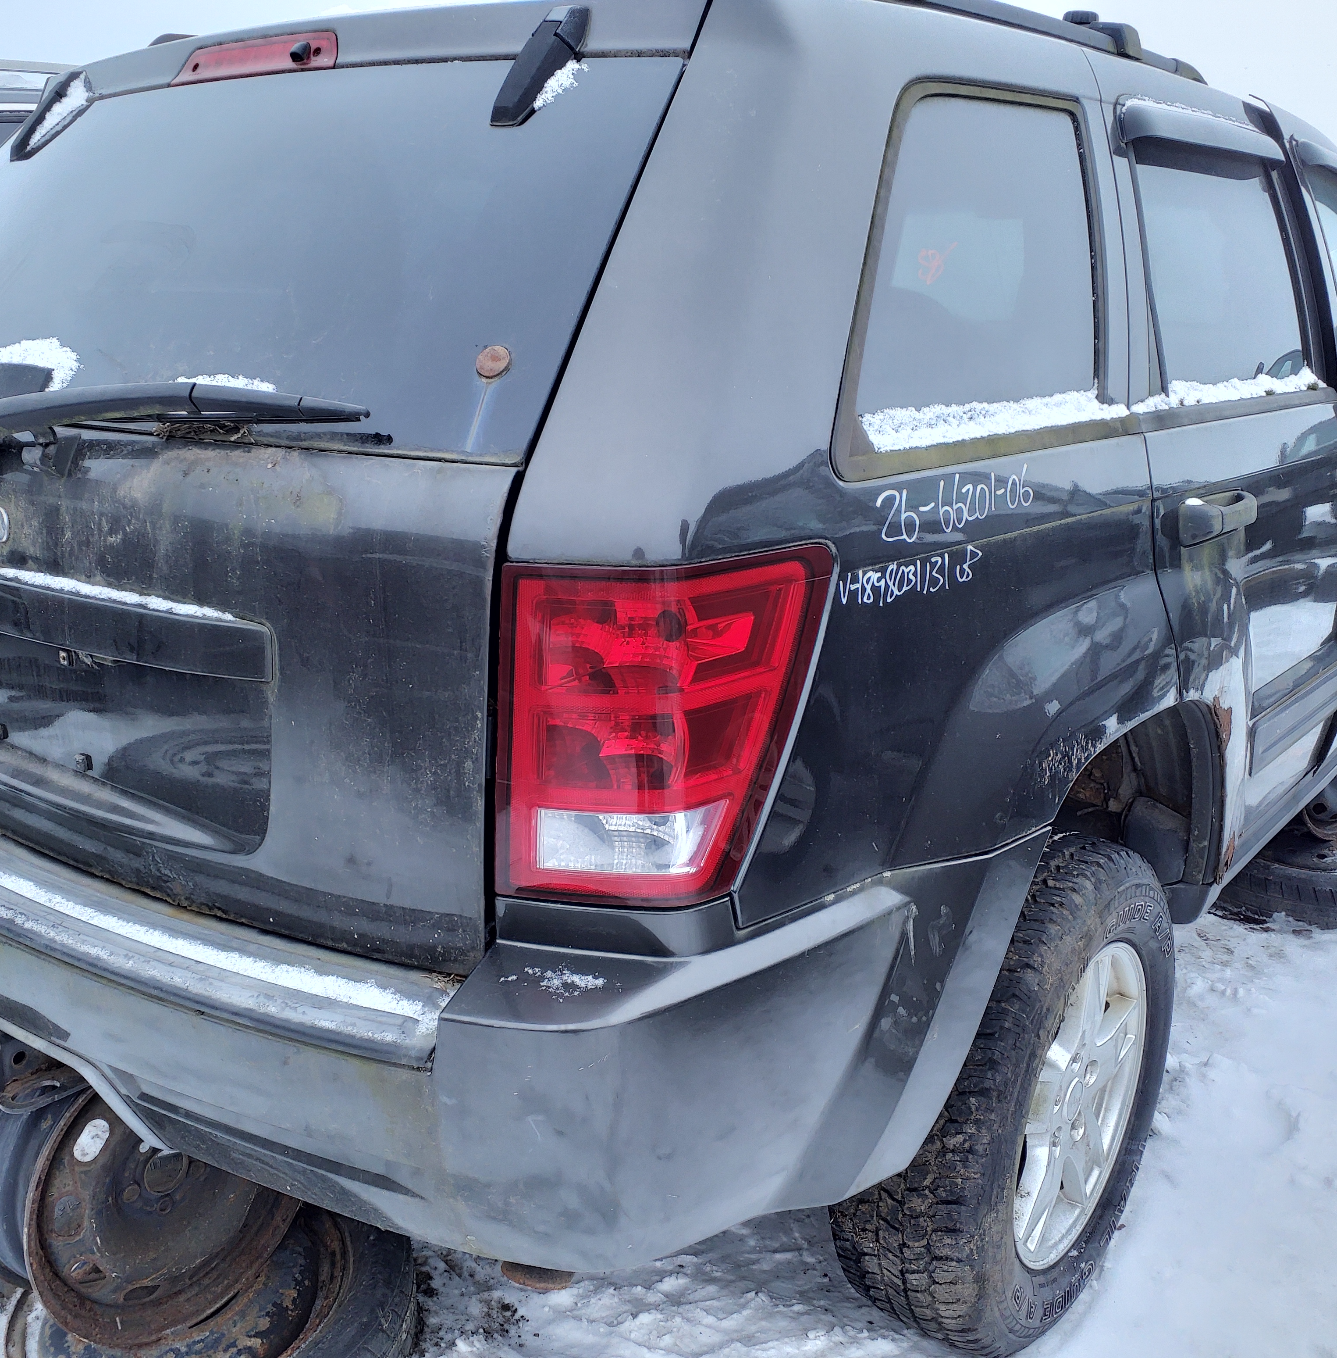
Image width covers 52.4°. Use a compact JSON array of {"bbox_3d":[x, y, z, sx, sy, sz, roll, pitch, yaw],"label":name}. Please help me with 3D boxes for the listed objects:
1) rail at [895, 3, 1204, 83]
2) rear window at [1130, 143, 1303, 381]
[{"bbox_3d":[0.502,-0.893,1.852,0.050,0.065,1.360,13,21,37],"label":"rail"},{"bbox_3d":[0.826,-0.605,2.001,0.030,0.360,0.650,-8,8,41],"label":"rear window"}]

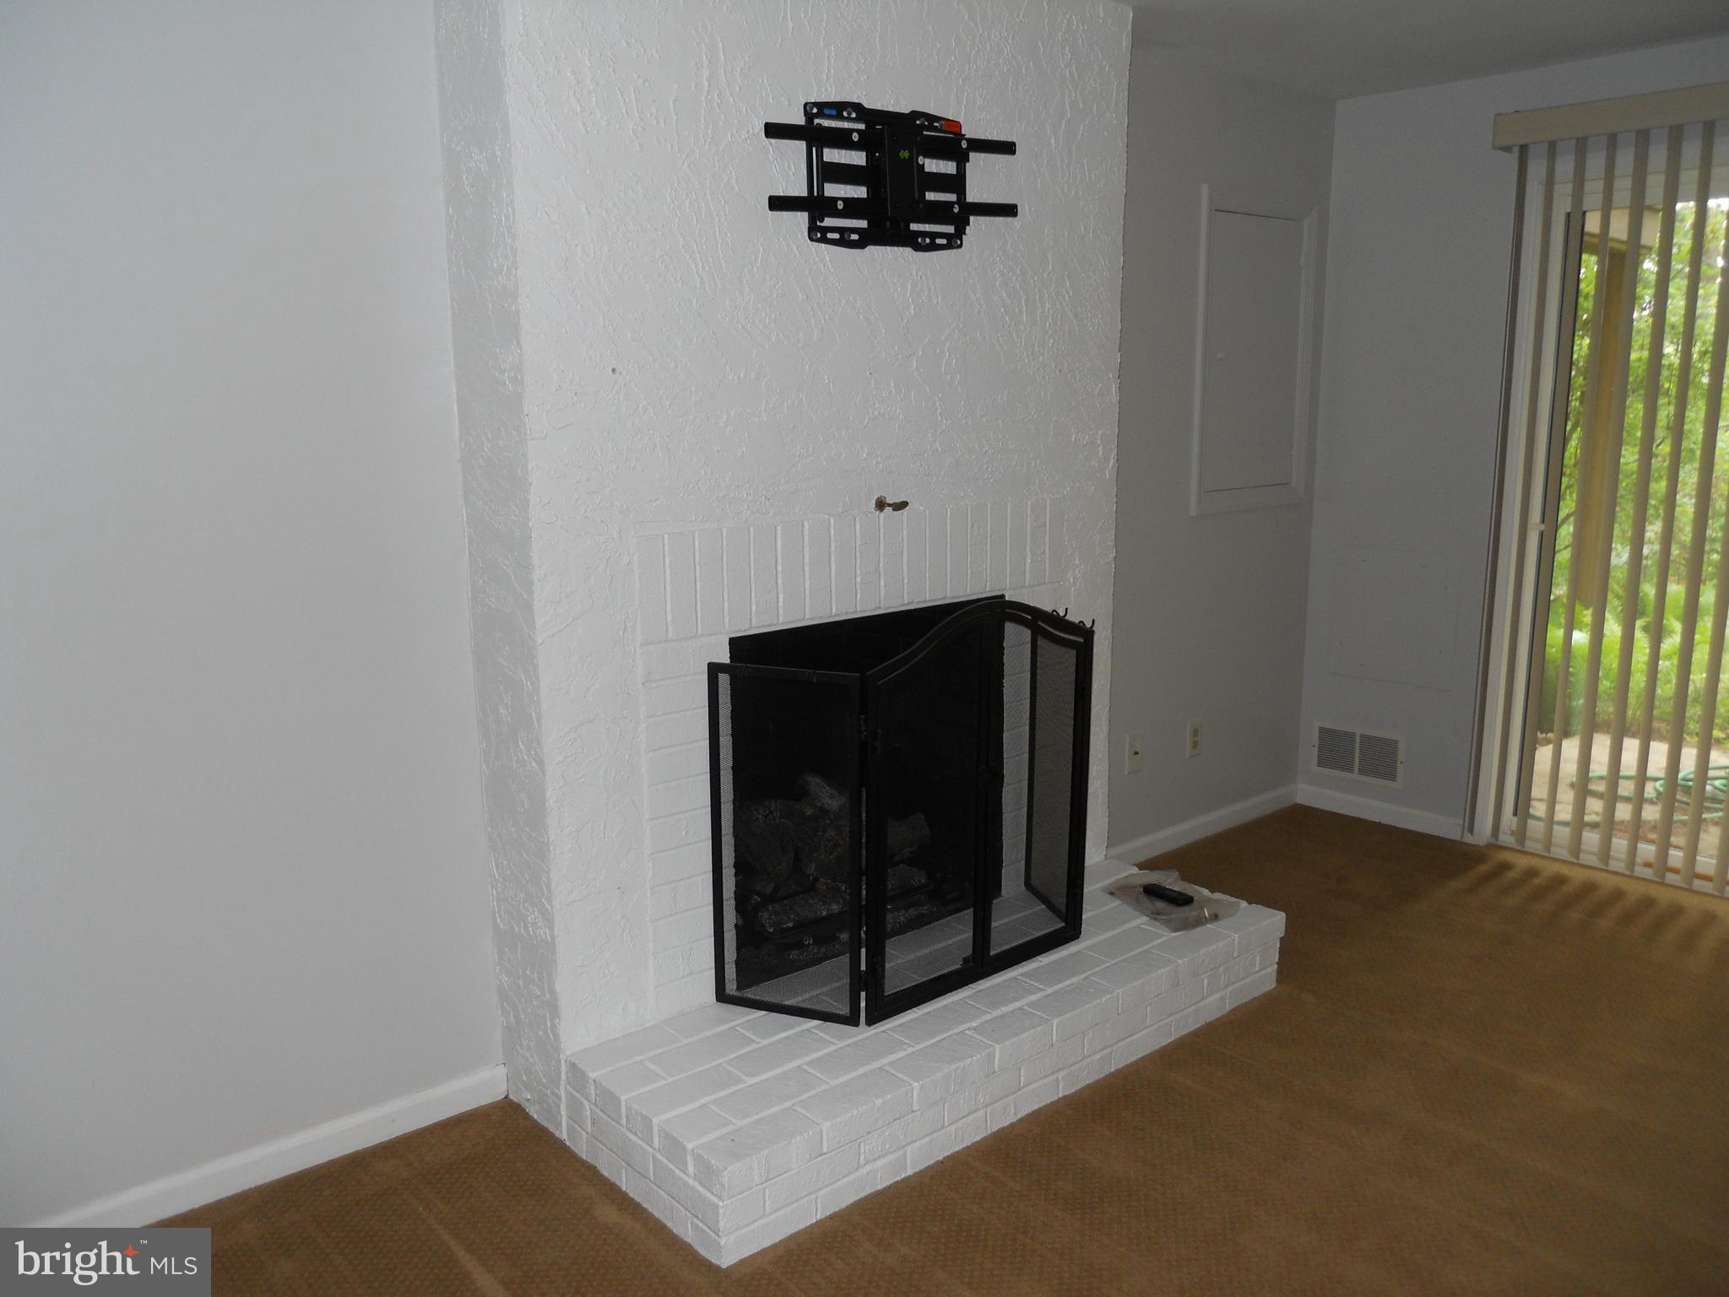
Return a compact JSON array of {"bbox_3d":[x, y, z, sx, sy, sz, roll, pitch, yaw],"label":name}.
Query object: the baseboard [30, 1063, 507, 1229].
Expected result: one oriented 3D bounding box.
[{"bbox_3d":[-1.049,0.922,2.530,0.870,0.075,0.015,-10,14,-40],"label":"baseboard"}]

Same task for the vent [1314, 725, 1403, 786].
[{"bbox_3d":[1.589,0.342,4.504,0.017,0.162,0.309,-10,14,-40],"label":"vent"}]

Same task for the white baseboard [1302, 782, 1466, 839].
[{"bbox_3d":[1.648,0.523,4.485,0.015,0.073,0.568,-10,14,-40],"label":"white baseboard"}]

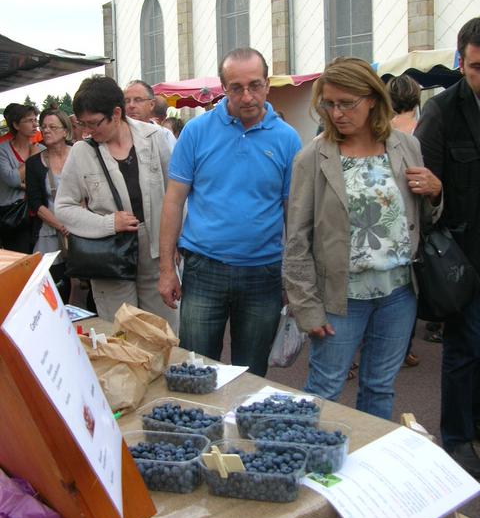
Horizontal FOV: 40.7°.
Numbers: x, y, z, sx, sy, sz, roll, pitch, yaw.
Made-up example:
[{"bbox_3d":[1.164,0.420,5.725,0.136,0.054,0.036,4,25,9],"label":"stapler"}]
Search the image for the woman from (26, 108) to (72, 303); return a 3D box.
[{"bbox_3d":[-1.133,-0.149,4.132,0.430,1.598,0.290,-3,10,-8],"label":"woman"}]

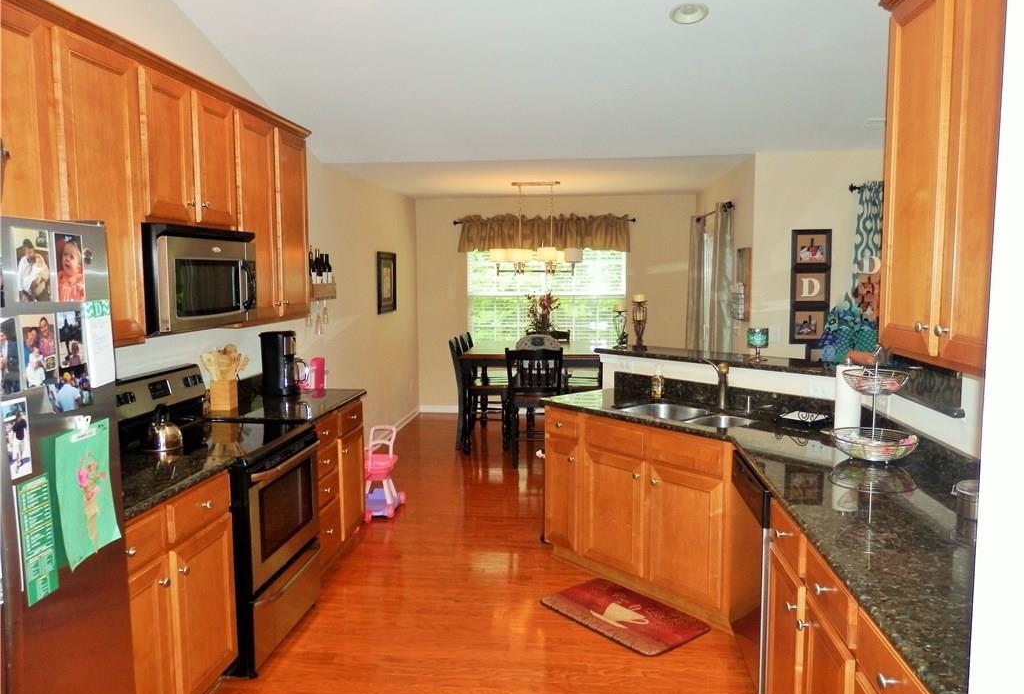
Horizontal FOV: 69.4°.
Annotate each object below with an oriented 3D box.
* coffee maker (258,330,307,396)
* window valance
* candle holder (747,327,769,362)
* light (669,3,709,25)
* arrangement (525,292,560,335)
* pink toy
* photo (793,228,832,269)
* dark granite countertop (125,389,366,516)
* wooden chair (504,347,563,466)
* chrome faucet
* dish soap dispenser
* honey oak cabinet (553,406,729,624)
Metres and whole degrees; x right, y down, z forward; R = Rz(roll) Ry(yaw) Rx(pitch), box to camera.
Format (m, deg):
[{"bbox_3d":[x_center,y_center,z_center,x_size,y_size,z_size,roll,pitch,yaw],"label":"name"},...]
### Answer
[{"bbox_3d":[-1.375,0.103,4.454,0.235,0.365,0.185,1,6,18],"label":"coffee maker"},{"bbox_3d":[0.343,-1.264,8.215,1.900,0.420,0.120,0,6,6],"label":"window valance"},{"bbox_3d":[1.364,-0.018,4.093,0.125,0.180,0.125,1,6,18],"label":"candle holder"},{"bbox_3d":[0.870,-1.646,3.654,0.195,0.030,0.195,0,-10,6],"label":"light"},{"bbox_3d":[0.289,-0.269,7.071,0.350,0.510,0.320,0,6,6],"label":"arrangement"},{"bbox_3d":[-0.873,0.831,5.025,0.260,0.600,0.400,0,6,-1],"label":"pink toy"},{"bbox_3d":[2.067,-0.682,5.099,0.255,0.260,0.025,0,6,6],"label":"photo"},{"bbox_3d":[-1.352,0.418,3.310,0.650,0.036,2.560,0,6,6],"label":"dark granite countertop"},{"bbox_3d":[0.210,0.487,6.379,0.470,1.005,0.530,0,6,6],"label":"wooden chair"},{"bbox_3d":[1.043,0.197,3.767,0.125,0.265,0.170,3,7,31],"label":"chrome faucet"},{"bbox_3d":[0.815,0.205,4.138,0.075,0.180,0.055,4,7,36],"label":"dish soap dispenser"},{"bbox_3d":[0.899,0.811,3.811,0.580,0.876,0.950,-5,8,-39],"label":"honey oak cabinet"}]

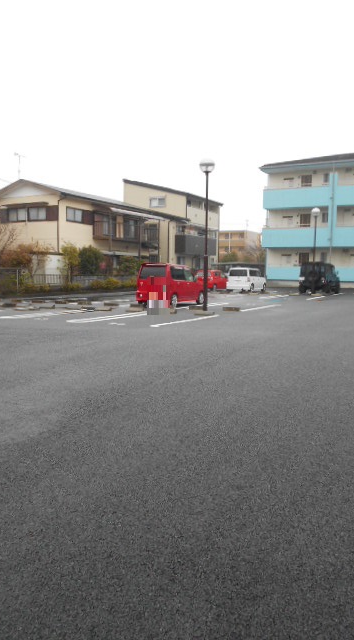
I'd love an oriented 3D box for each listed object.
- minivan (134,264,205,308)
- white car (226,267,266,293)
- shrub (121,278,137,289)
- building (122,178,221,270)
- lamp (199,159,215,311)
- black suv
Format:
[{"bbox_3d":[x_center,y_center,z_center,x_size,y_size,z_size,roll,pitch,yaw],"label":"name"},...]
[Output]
[{"bbox_3d":[-0.143,-1.435,19.706,1.475,1.660,3.400,4,7,28],"label":"minivan"},{"bbox_3d":[5.073,-2.861,34.281,1.690,1.610,3.850,4,7,28],"label":"white car"},{"bbox_3d":[-3.221,-2.533,33.821,1.000,0.760,1.400,4,7,27],"label":"shrub"},{"bbox_3d":[-0.123,-8.410,47.594,6.800,9.800,8.000,4,7,27],"label":"building"},{"bbox_3d":[1.032,-2.815,16.298,0.510,5.120,0.510,1,6,0],"label":"lamp"},{"bbox_3d":[9.301,-2.653,30.980,1.790,1.880,3.980,4,7,29],"label":"black suv"}]

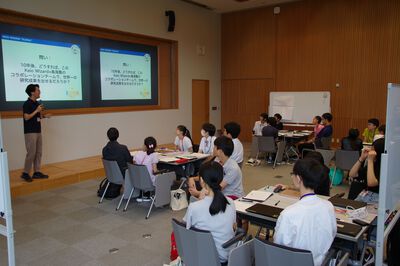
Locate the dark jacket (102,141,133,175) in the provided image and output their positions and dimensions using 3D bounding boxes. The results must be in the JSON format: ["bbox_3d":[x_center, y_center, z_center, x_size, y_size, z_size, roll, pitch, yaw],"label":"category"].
[{"bbox_3d":[-1.308,0.380,5.250,0.470,0.540,0.320,4,8,25],"label":"dark jacket"}]

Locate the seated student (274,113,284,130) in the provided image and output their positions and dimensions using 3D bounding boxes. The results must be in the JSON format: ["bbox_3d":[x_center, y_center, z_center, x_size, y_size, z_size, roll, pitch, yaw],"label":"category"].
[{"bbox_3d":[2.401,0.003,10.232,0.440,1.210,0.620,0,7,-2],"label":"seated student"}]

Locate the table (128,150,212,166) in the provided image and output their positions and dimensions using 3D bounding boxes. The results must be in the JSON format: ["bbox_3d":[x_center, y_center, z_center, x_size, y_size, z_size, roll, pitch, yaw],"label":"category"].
[{"bbox_3d":[-0.558,0.725,5.665,1.200,0.720,0.900,6,9,39],"label":"table"}]

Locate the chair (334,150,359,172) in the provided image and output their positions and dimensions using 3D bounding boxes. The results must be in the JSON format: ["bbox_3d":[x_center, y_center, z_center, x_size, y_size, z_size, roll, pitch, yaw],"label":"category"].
[{"bbox_3d":[2.953,0.675,6.463,0.590,0.770,0.630,5,9,37],"label":"chair"}]

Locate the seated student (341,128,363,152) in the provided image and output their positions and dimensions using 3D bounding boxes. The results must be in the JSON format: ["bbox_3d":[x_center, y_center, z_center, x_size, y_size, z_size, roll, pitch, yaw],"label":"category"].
[{"bbox_3d":[3.007,0.476,6.525,0.440,1.150,0.660,4,8,33],"label":"seated student"}]

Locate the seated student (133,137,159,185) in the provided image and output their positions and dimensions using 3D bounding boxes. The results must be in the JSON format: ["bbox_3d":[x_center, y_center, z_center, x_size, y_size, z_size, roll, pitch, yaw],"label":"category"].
[{"bbox_3d":[-0.824,0.608,5.380,0.480,1.140,0.640,2,7,18],"label":"seated student"}]

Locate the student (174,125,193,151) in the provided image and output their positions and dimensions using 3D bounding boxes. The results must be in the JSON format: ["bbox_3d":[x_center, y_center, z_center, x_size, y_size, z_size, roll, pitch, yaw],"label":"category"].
[{"bbox_3d":[-0.340,0.439,6.300,0.420,1.130,0.720,6,9,39],"label":"student"}]

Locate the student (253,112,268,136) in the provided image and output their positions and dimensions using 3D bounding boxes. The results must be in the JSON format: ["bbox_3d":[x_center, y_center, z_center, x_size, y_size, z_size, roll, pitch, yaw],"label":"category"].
[{"bbox_3d":[1.873,0.063,9.504,0.460,1.260,0.680,-3,7,-22],"label":"student"}]

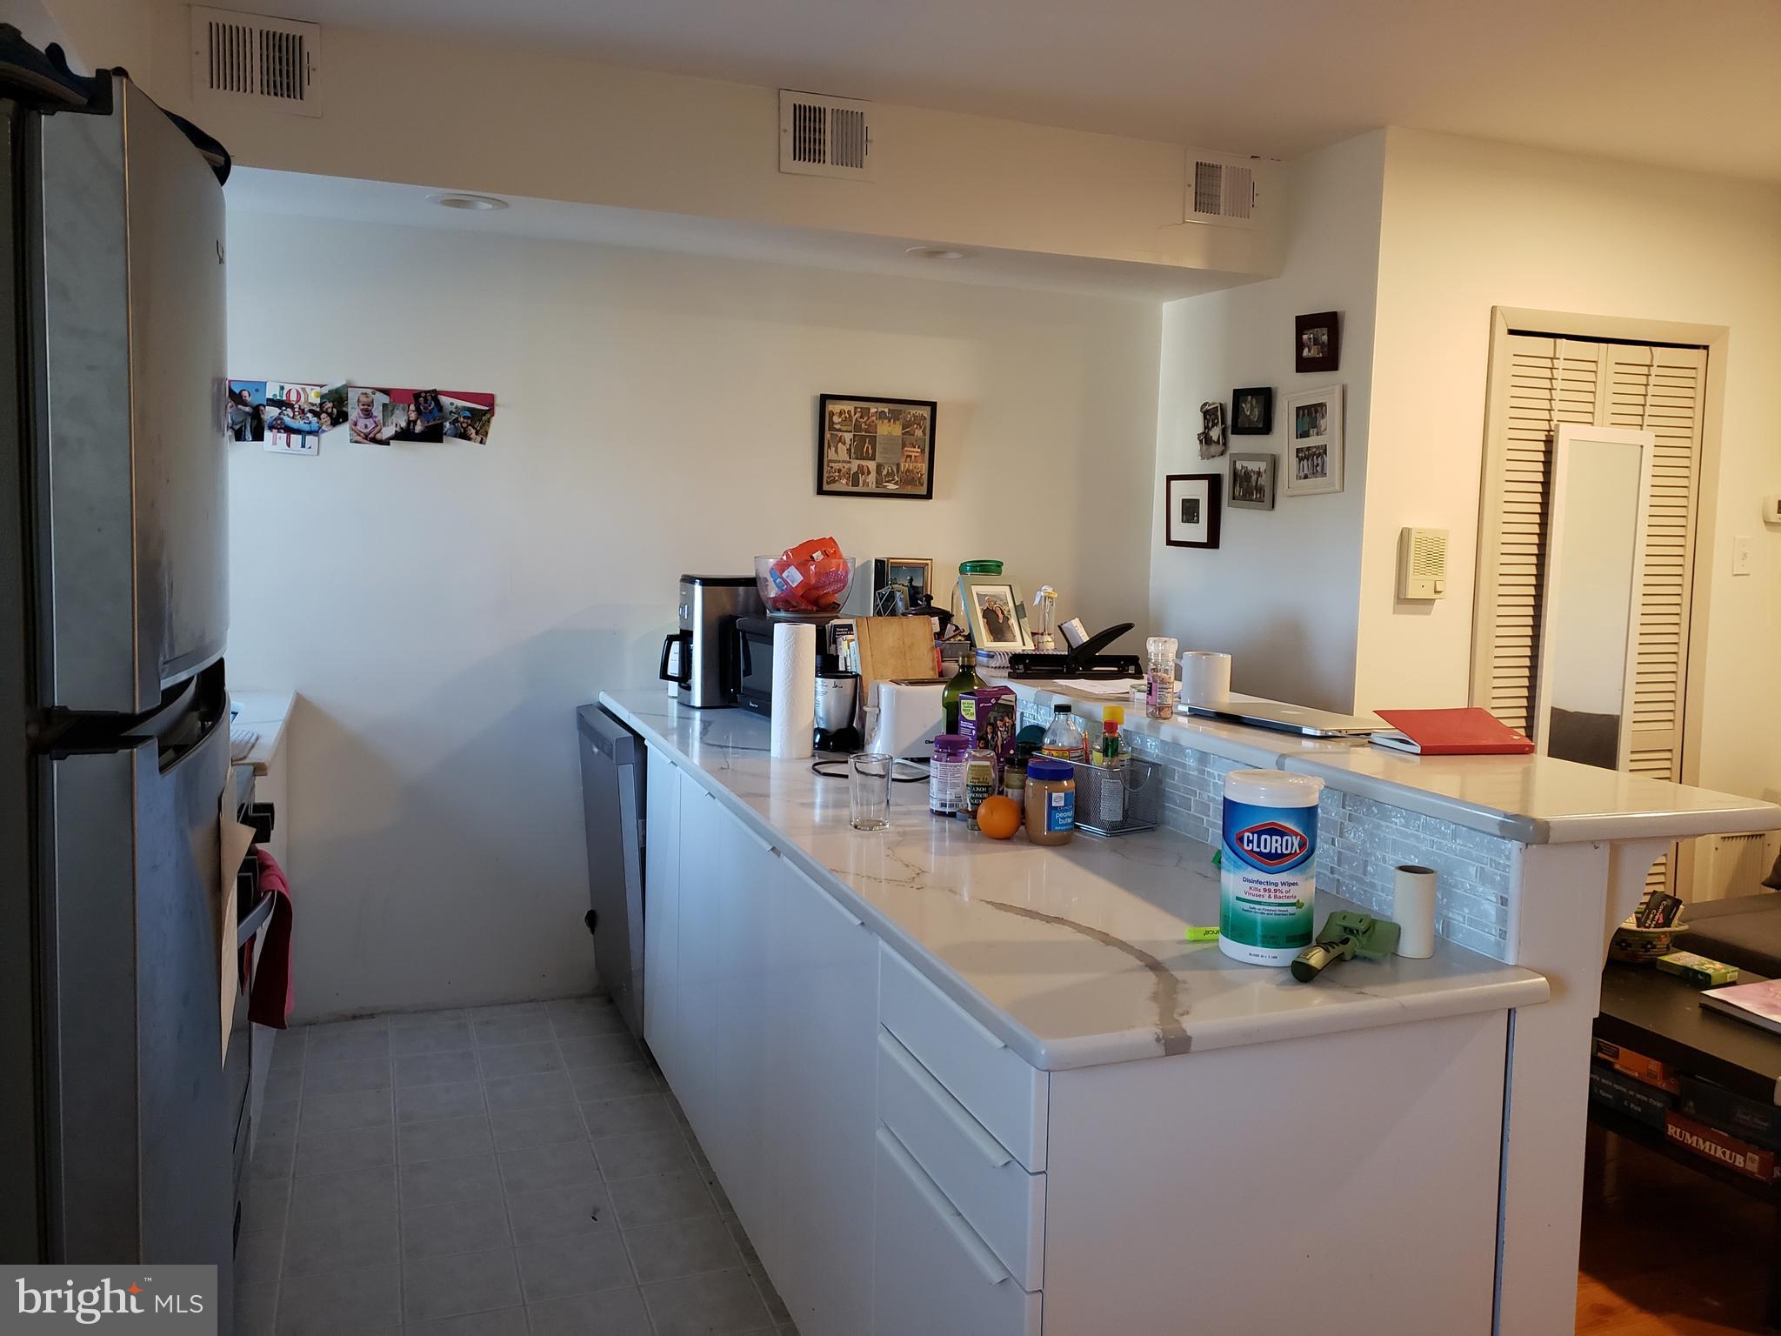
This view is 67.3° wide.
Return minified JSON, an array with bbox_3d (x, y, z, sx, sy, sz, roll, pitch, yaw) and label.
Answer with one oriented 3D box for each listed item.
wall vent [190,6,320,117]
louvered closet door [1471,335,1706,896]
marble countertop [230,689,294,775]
[{"bbox_3d":[-1.370,-1.314,2.898,0.254,0.199,0.020,-1,6,-21],"label":"wall vent"},{"bbox_3d":[2.027,0.051,3.951,0.767,1.955,0.040,-1,6,-21],"label":"louvered closet door"},{"bbox_3d":[-1.672,0.148,2.927,0.635,0.035,1.120,-1,6,-21],"label":"marble countertop"}]

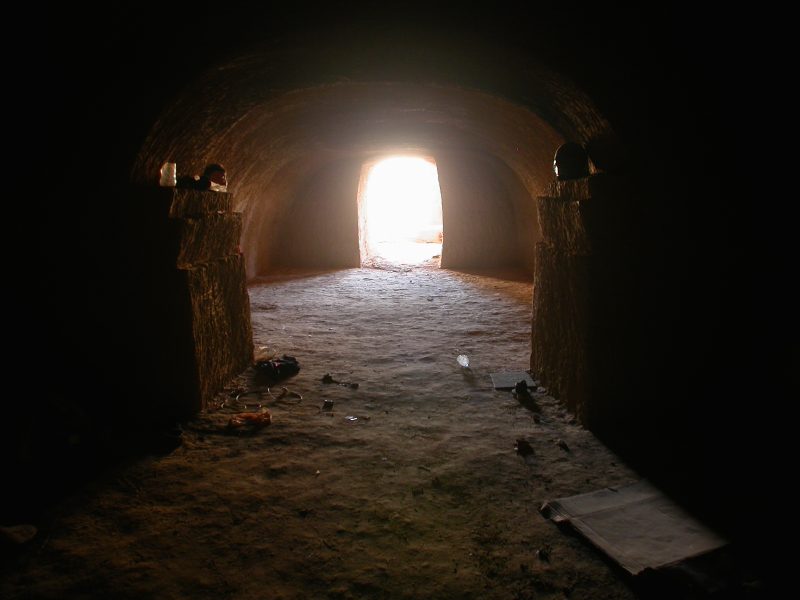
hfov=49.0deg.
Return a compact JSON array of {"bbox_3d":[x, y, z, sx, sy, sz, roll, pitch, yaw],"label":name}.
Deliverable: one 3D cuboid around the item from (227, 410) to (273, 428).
[{"bbox_3d":[-0.927,0.728,5.482,0.280,0.075,0.150,1,7,7],"label":"item"}]

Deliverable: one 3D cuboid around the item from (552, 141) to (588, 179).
[{"bbox_3d":[1.149,-0.930,5.900,0.260,0.250,0.230,5,9,36],"label":"item"}]

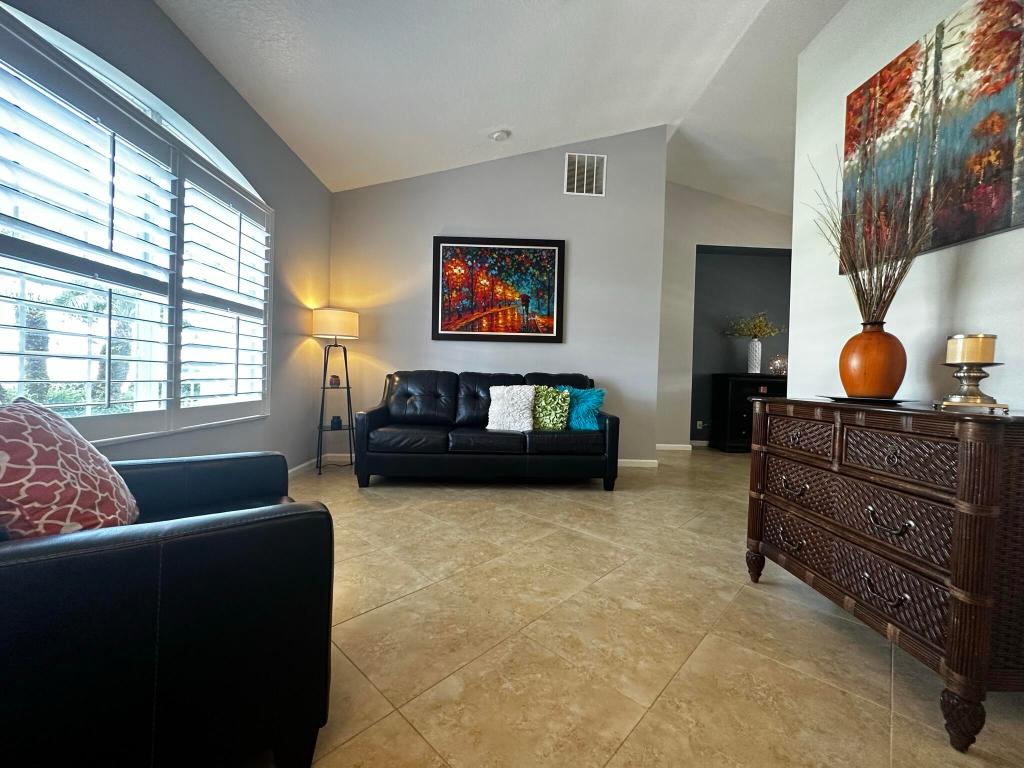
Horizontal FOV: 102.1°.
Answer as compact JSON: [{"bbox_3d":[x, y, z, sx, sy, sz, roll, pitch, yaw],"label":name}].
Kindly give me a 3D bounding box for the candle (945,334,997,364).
[{"bbox_3d":[1.330,-0.097,1.200,0.094,0.078,0.094,1,1,-2],"label":"candle"}]

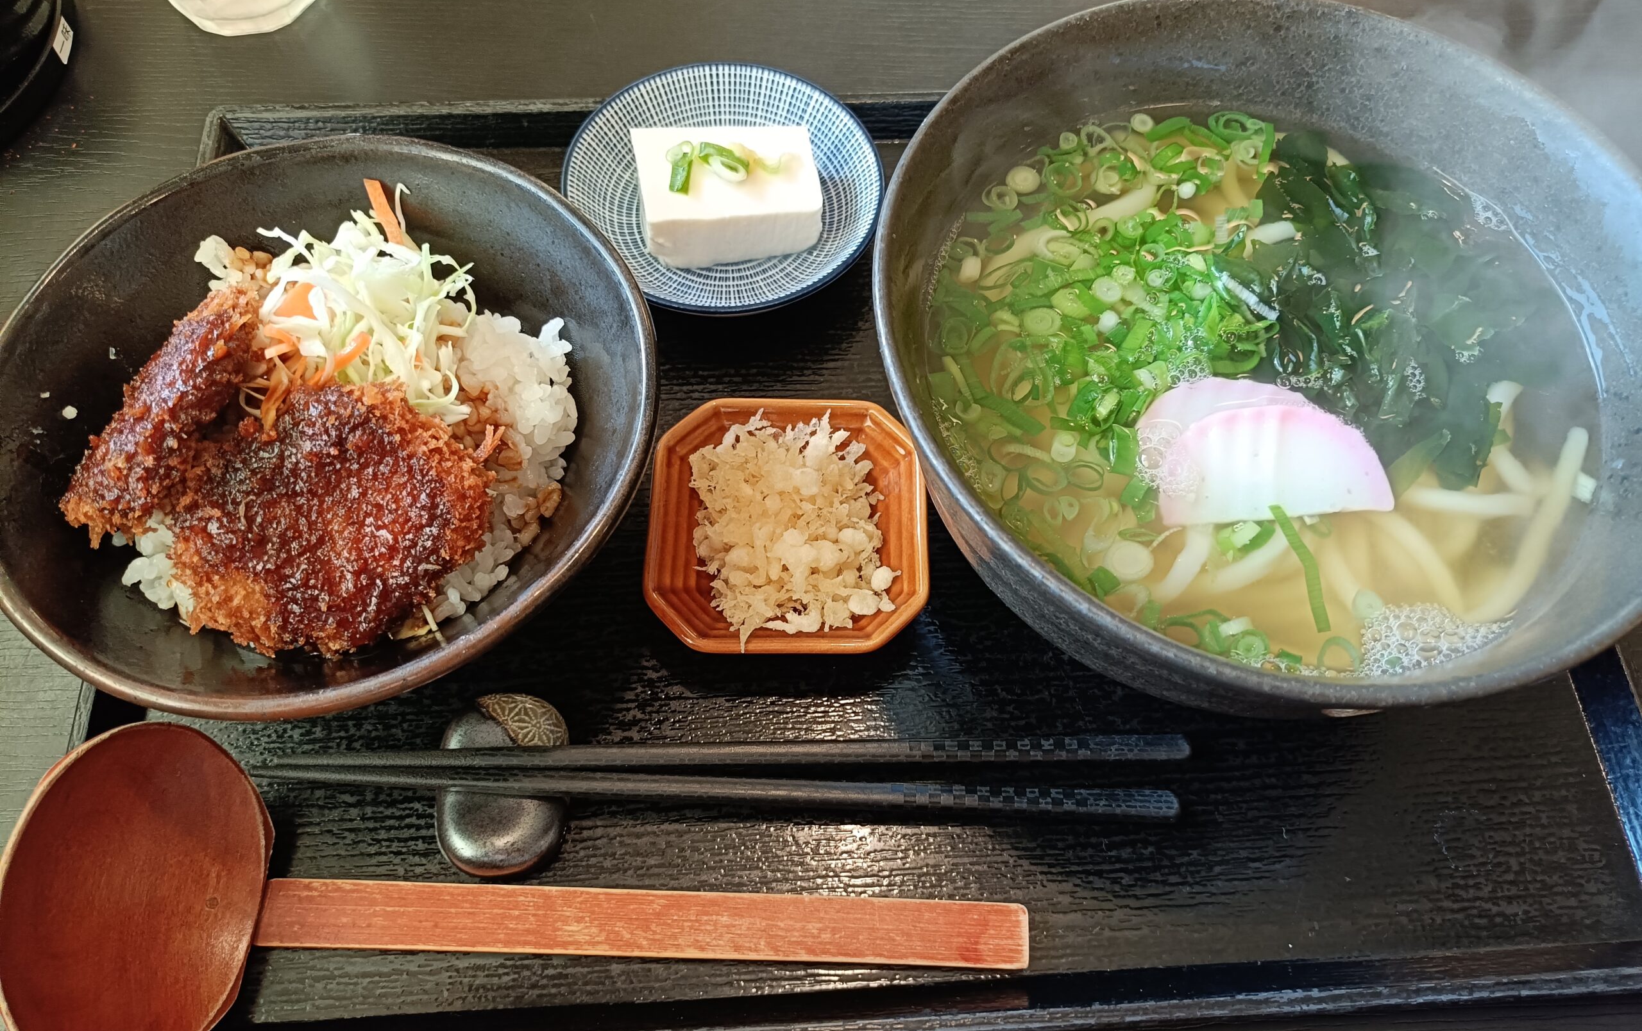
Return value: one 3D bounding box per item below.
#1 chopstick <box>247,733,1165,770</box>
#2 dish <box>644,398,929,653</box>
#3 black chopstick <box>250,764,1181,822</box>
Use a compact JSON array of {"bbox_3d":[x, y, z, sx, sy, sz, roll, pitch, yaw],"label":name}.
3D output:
[{"bbox_3d":[-0.019,0.060,0.298,0.231,0.007,0.007,1,65,-6],"label":"chopstick"},{"bbox_3d":[-0.009,0.007,0.322,0.072,0.024,0.073,1,65,-2],"label":"dish"},{"bbox_3d":[-0.022,0.068,0.294,0.231,0.007,0.007,3,65,-5],"label":"black chopstick"}]

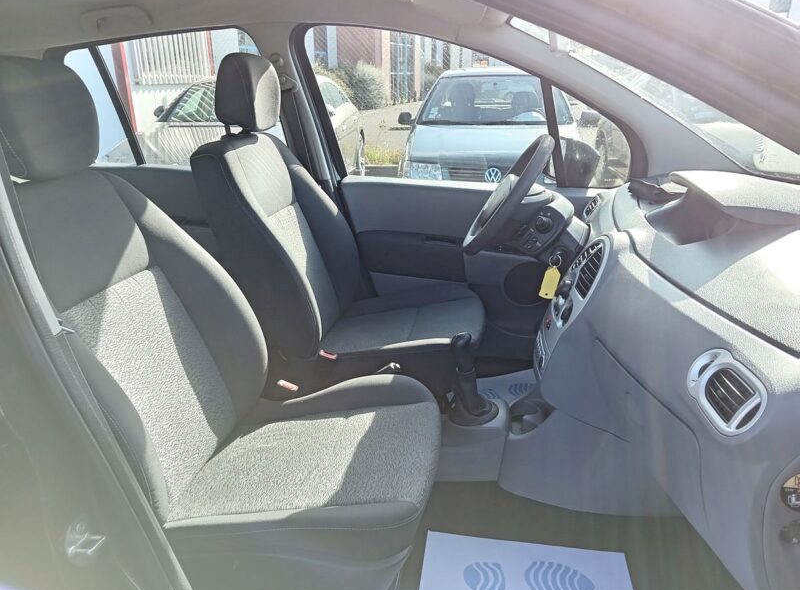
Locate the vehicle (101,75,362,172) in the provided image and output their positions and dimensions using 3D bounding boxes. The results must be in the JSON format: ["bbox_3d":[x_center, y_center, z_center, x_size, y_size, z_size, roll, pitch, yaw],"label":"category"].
[{"bbox_3d":[-1.589,-1.808,6.674,1.740,1.440,4.200,1,20,4],"label":"vehicle"}]

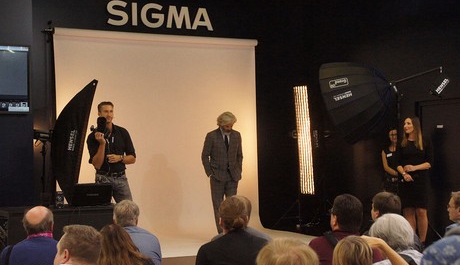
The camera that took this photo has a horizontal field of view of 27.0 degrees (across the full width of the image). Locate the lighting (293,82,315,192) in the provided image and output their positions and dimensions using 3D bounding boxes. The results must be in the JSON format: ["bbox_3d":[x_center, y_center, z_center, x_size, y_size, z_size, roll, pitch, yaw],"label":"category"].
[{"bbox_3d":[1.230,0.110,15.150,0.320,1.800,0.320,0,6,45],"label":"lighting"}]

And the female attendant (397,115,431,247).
[{"bbox_3d":[2.500,0.655,12.980,0.460,1.740,0.340,0,1,25],"label":"female attendant"}]

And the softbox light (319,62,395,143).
[{"bbox_3d":[1.870,-0.490,13.500,0.840,1.200,1.200,-18,-5,16],"label":"softbox light"}]

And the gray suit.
[{"bbox_3d":[-0.120,0.700,13.900,0.570,1.530,0.340,0,1,-10],"label":"gray suit"}]

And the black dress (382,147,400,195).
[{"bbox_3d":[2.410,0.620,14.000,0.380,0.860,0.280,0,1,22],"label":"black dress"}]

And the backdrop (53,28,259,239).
[{"bbox_3d":[-1.030,-0.010,14.740,3.480,3.030,0.180,-1,1,-31],"label":"backdrop"}]

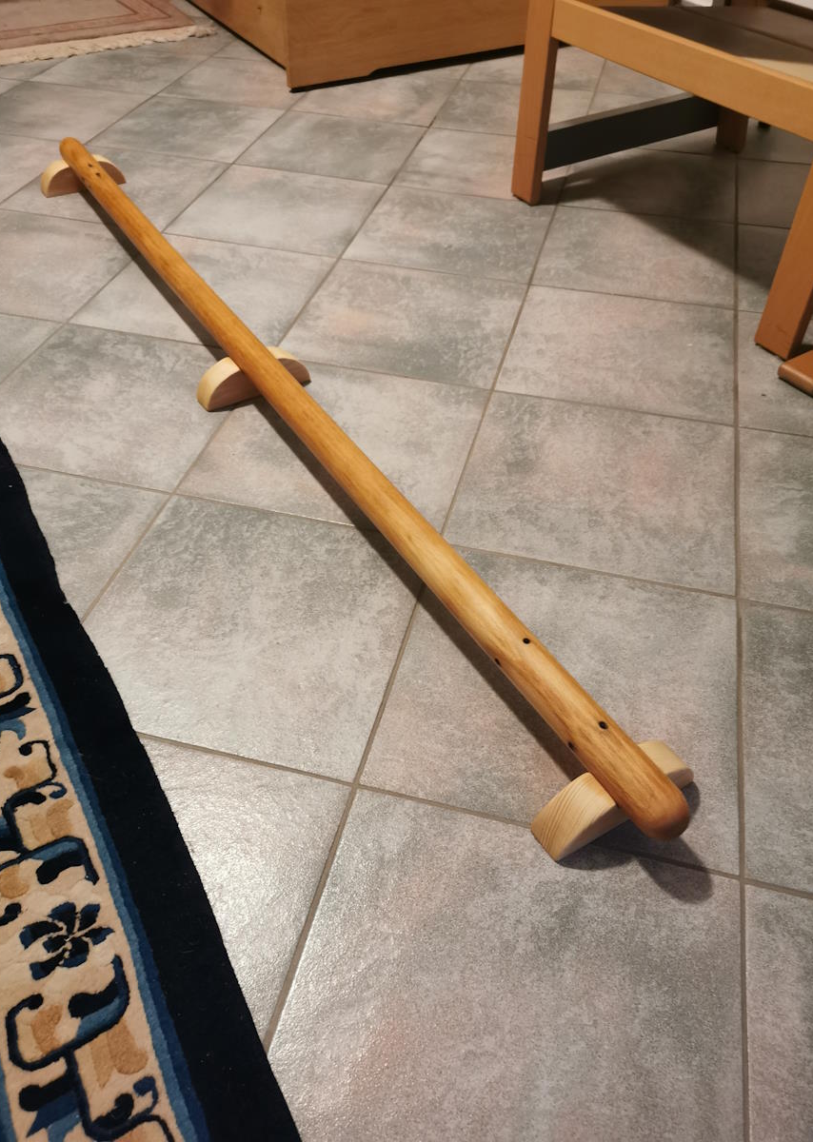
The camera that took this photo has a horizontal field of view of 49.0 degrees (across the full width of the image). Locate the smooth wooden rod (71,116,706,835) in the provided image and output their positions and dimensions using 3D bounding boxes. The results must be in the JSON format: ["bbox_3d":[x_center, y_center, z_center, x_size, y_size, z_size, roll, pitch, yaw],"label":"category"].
[{"bbox_3d":[-0.201,-0.271,1.136,0.143,0.074,1.554,-23,50,-22],"label":"smooth wooden rod"}]

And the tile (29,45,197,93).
[{"bbox_3d":[-0.660,-1.166,2.083,0.304,0.010,0.304,11,46,10],"label":"tile"}]

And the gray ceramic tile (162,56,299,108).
[{"bbox_3d":[-0.362,-1.109,2.031,0.304,0.010,0.304,11,46,10],"label":"gray ceramic tile"}]

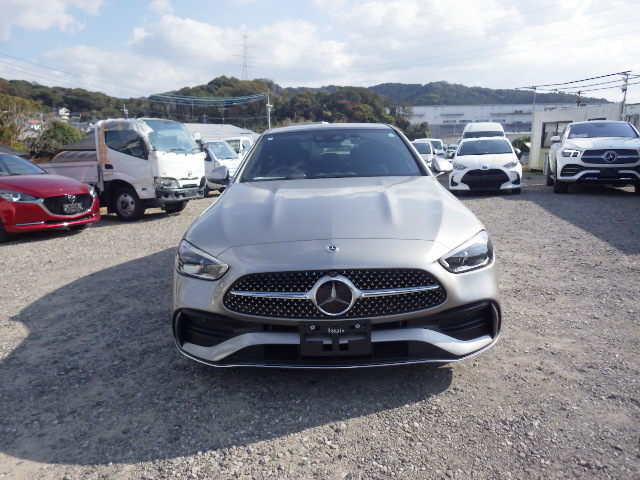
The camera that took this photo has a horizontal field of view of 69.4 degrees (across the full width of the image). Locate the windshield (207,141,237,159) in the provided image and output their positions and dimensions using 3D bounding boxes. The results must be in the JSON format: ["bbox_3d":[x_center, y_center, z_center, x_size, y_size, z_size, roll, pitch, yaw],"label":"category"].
[{"bbox_3d":[-2.968,-2.711,14.000,0.420,0.520,1.300,2,12,20],"label":"windshield"}]

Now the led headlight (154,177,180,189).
[{"bbox_3d":[-3.065,-1.137,9.155,0.260,0.240,0.500,3,12,23],"label":"led headlight"}]

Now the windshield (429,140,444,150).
[{"bbox_3d":[6.300,-5.316,26.000,1.350,0.500,0.420,0,11,8],"label":"windshield"}]

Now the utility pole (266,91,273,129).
[{"bbox_3d":[-7.557,-18.098,70.000,0.800,10.000,0.500,-2,11,0],"label":"utility pole"}]

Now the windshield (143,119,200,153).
[{"bbox_3d":[-3.015,-2.115,9.543,0.450,0.650,1.480,3,12,23],"label":"windshield"}]

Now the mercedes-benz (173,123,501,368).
[{"bbox_3d":[0.115,-0.360,4.450,1.820,1.440,4.760,-1,11,1],"label":"mercedes-benz"}]

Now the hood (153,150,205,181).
[{"bbox_3d":[-2.874,-1.559,9.595,0.320,0.530,1.520,3,12,23],"label":"hood"}]

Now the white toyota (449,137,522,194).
[{"bbox_3d":[4.575,-2.126,12.893,1.695,1.500,3.940,2,12,18],"label":"white toyota"}]

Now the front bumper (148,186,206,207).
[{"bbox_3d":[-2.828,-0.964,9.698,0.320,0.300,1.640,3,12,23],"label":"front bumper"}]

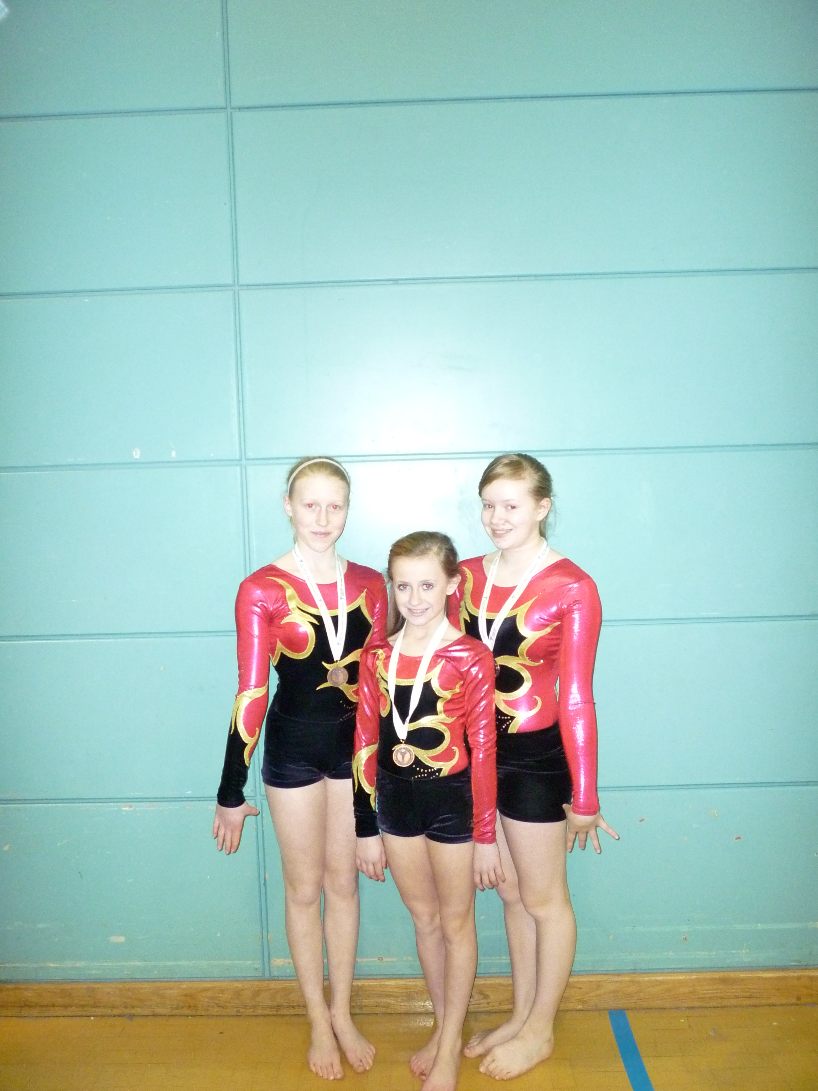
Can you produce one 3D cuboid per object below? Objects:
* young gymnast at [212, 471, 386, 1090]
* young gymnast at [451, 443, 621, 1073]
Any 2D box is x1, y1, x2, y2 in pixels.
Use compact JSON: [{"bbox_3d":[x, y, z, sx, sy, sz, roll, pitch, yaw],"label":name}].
[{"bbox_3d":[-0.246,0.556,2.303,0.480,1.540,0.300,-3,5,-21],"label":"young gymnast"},{"bbox_3d":[0.283,0.545,2.263,0.460,1.535,0.310,2,5,39],"label":"young gymnast"}]

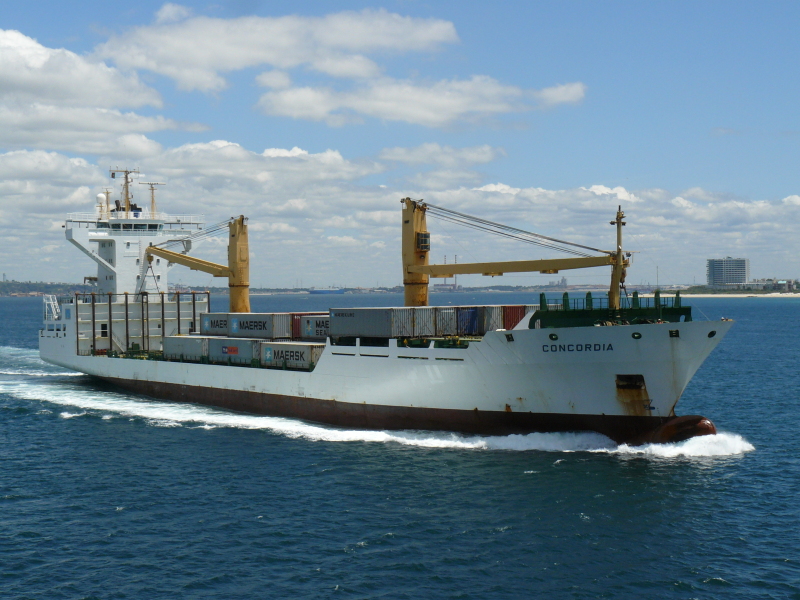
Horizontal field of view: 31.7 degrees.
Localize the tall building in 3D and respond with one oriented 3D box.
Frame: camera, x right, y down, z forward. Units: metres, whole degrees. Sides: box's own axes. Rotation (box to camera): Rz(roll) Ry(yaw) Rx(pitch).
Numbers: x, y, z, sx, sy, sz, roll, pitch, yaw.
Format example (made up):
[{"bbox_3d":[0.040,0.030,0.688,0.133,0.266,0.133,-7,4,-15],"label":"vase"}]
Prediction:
[{"bbox_3d":[478.110,-40.377,2055.000,60.000,44.500,21.000,0,0,22],"label":"tall building"}]

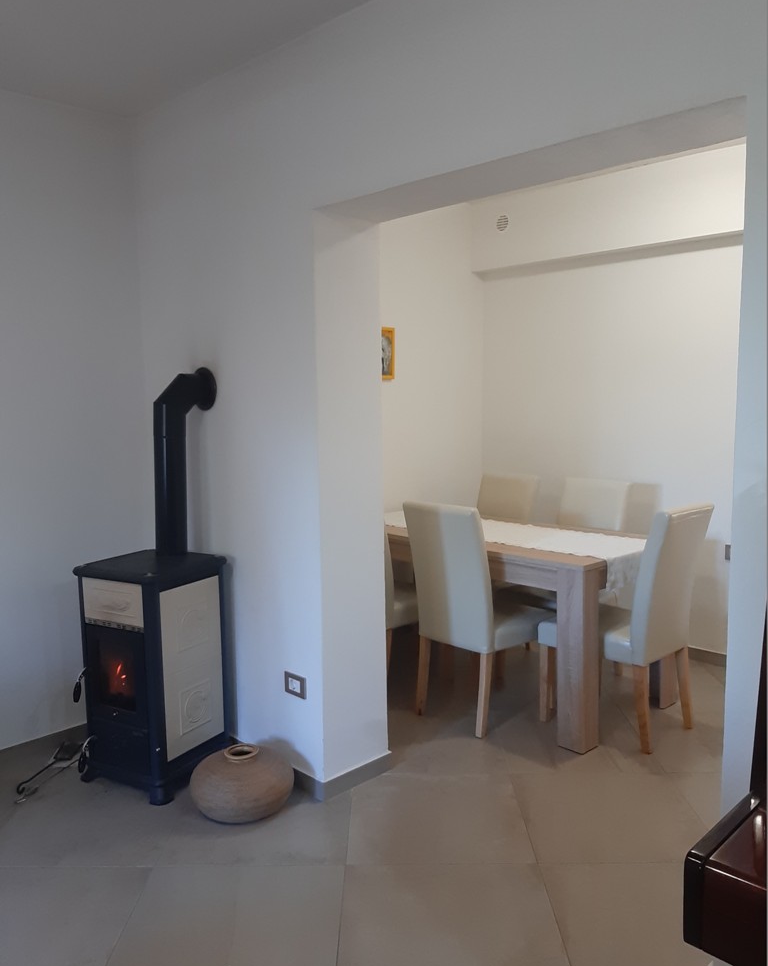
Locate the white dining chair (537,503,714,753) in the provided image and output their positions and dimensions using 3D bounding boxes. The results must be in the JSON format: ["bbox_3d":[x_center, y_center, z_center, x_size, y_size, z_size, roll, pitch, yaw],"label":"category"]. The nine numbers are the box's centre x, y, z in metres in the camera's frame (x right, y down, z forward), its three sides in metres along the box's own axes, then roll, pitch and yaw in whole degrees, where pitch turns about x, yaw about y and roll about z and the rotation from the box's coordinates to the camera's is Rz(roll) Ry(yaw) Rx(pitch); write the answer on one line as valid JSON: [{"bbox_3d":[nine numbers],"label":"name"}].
[{"bbox_3d":[1.036,0.580,3.474,0.430,0.980,0.590,-7,9,-44],"label":"white dining chair"}]

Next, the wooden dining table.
[{"bbox_3d":[0.508,0.627,4.059,0.820,0.770,1.630,-7,9,-44],"label":"wooden dining table"}]

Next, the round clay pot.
[{"bbox_3d":[-0.500,1.054,2.824,0.360,0.220,0.360,-1,6,0],"label":"round clay pot"}]

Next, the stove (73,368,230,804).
[{"bbox_3d":[-0.877,0.344,3.097,0.420,1.580,0.510,3,7,29],"label":"stove"}]

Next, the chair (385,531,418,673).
[{"bbox_3d":[0.043,0.534,4.004,0.590,0.980,0.430,-7,9,-44],"label":"chair"}]

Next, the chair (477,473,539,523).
[{"bbox_3d":[0.529,0.476,4.469,0.590,0.980,0.430,-7,9,-44],"label":"chair"}]

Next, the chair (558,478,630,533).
[{"bbox_3d":[0.921,0.510,4.112,0.590,0.980,0.430,-7,9,-44],"label":"chair"}]

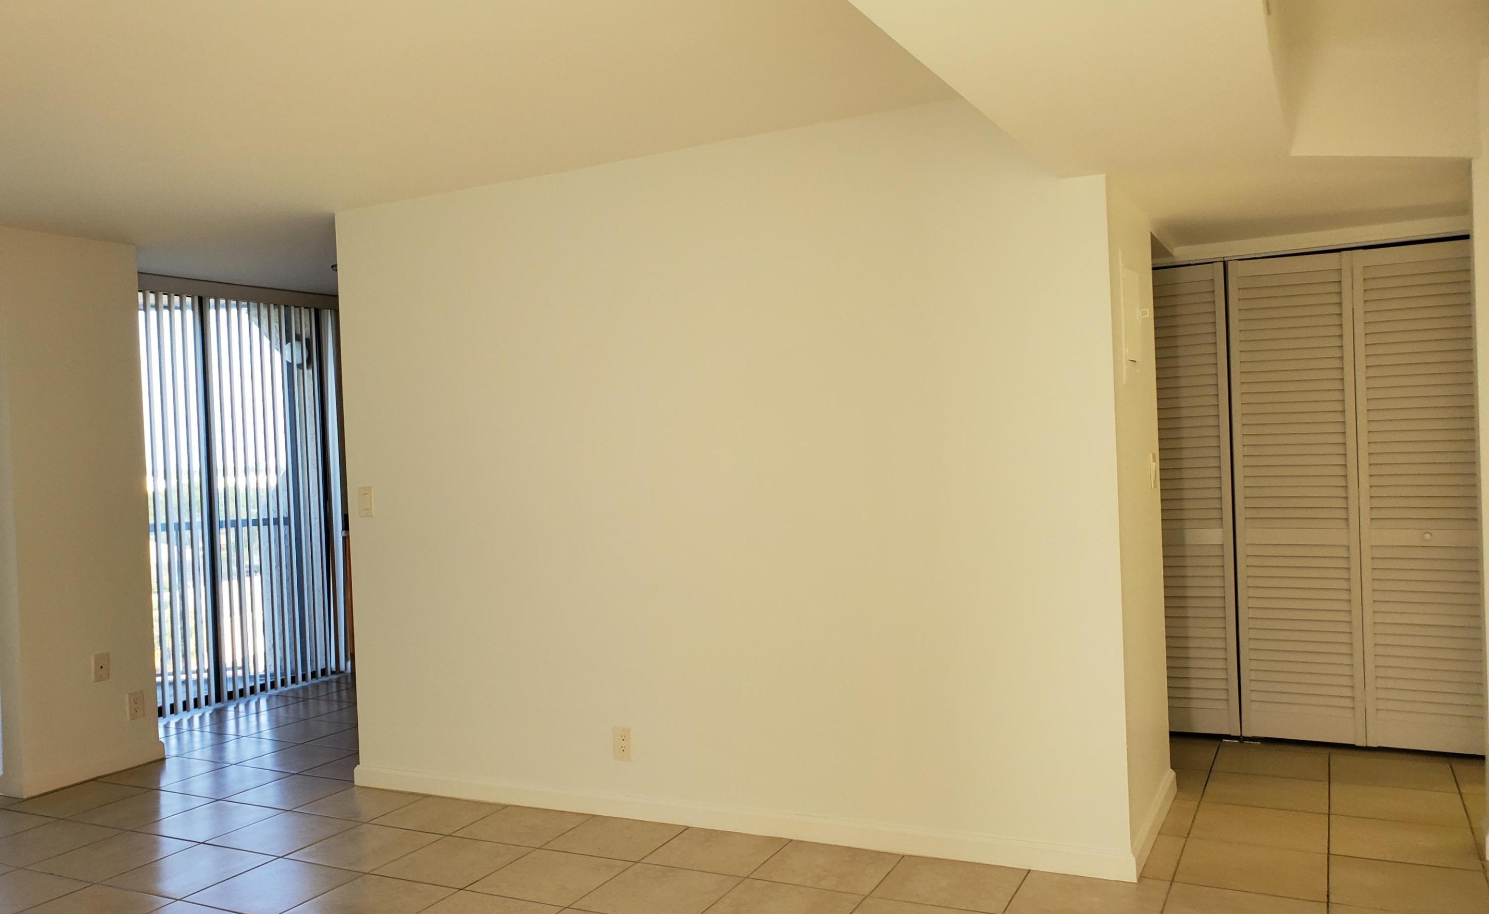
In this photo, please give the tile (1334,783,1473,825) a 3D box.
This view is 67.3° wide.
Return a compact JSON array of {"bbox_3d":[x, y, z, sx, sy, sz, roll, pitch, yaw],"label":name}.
[{"bbox_3d":[2.331,1.246,4.001,0.403,0.010,0.403,-2,0,27],"label":"tile"}]

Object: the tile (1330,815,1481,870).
[{"bbox_3d":[2.095,1.238,3.586,0.402,0.012,0.402,-2,0,27],"label":"tile"}]

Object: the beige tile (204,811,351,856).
[{"bbox_3d":[-1.734,1.421,4.220,0.407,0.011,0.395,-2,0,27],"label":"beige tile"}]

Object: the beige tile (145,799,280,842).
[{"bbox_3d":[-2.063,1.413,4.327,0.400,0.010,0.392,-2,0,27],"label":"beige tile"}]

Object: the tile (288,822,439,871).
[{"bbox_3d":[-1.367,1.406,4.034,0.407,0.011,0.395,-2,0,27],"label":"tile"}]

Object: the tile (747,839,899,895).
[{"bbox_3d":[0.276,1.332,3.636,0.407,0.011,0.375,-2,0,27],"label":"tile"}]

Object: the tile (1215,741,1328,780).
[{"bbox_3d":[2.091,1.233,4.480,0.402,0.012,0.402,-2,0,27],"label":"tile"}]

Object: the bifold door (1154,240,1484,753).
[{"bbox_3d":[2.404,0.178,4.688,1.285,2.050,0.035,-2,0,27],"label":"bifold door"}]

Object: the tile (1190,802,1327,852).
[{"bbox_3d":[1.732,1.254,3.771,0.402,0.012,0.402,-2,0,27],"label":"tile"}]

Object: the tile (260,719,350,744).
[{"bbox_3d":[-2.296,1.436,5.843,0.407,0.011,0.395,-2,0,27],"label":"tile"}]

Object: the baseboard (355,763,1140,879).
[{"bbox_3d":[-0.234,1.291,4.048,3.152,0.092,0.015,-2,0,26],"label":"baseboard"}]

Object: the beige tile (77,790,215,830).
[{"bbox_3d":[-2.434,1.429,4.519,0.403,0.010,0.403,-2,0,27],"label":"beige tile"}]

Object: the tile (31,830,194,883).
[{"bbox_3d":[-2.259,1.436,4.013,0.402,0.012,0.402,-2,0,27],"label":"tile"}]

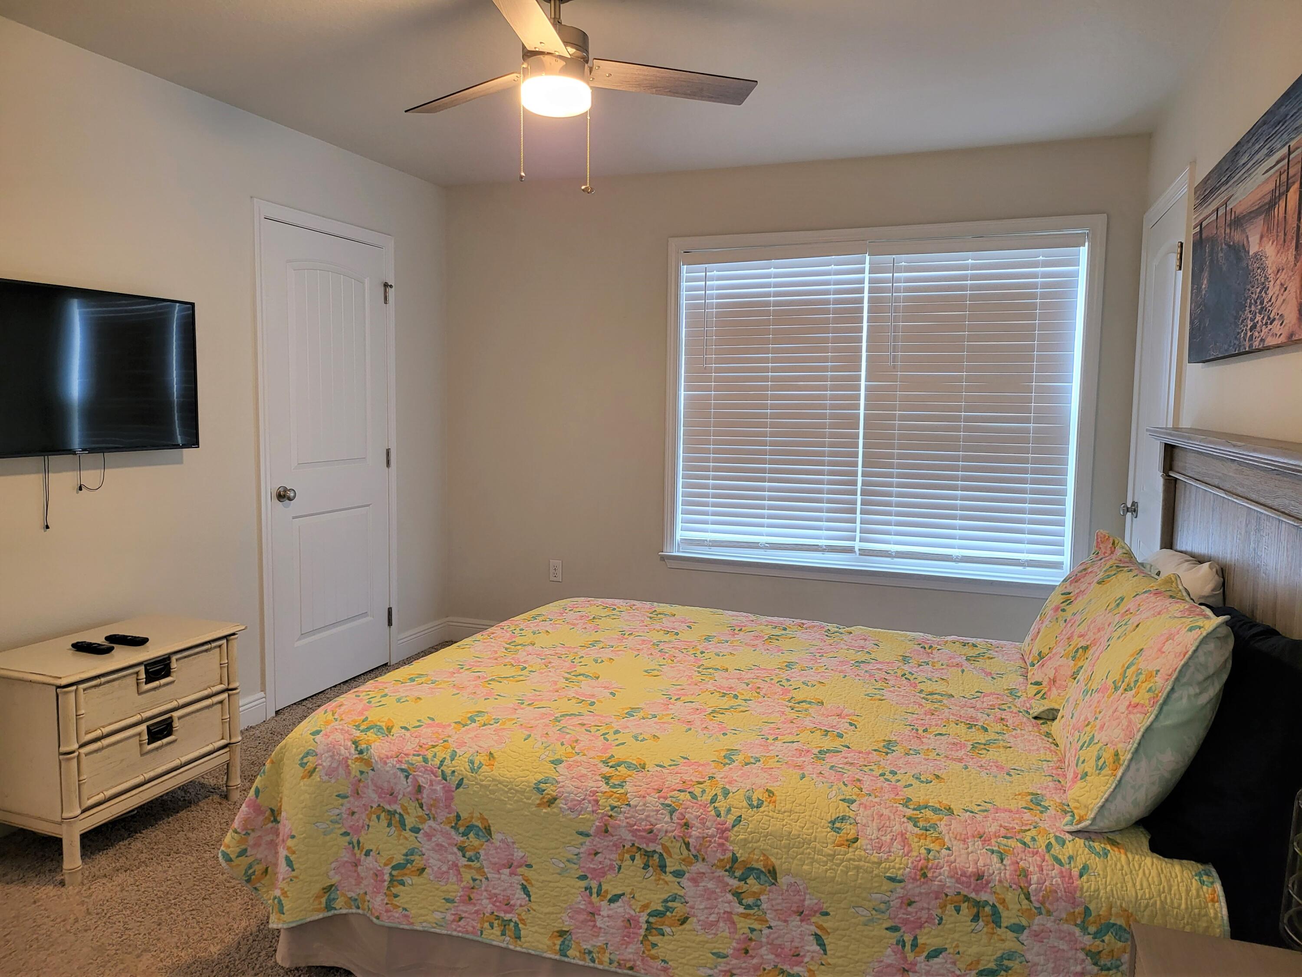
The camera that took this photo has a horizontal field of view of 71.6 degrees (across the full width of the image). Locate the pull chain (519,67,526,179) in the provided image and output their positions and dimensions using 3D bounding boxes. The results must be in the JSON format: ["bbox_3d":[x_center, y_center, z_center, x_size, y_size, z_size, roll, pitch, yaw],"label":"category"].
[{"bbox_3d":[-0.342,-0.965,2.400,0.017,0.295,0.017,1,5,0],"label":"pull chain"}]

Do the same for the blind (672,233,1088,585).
[{"bbox_3d":[0.963,-0.383,4.099,1.770,1.450,0.070,3,6,21],"label":"blind"}]

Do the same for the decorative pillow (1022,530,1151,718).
[{"bbox_3d":[1.107,0.341,2.283,0.190,0.430,0.600,33,14,12],"label":"decorative pillow"}]

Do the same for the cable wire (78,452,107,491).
[{"bbox_3d":[-1.831,-0.054,2.957,0.020,0.135,0.100,3,6,21],"label":"cable wire"}]

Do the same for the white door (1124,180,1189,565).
[{"bbox_3d":[1.837,0.006,3.322,0.050,2.050,0.790,3,6,21],"label":"white door"}]

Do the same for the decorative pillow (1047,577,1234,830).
[{"bbox_3d":[0.926,0.387,1.698,0.190,0.440,0.580,34,16,16],"label":"decorative pillow"}]

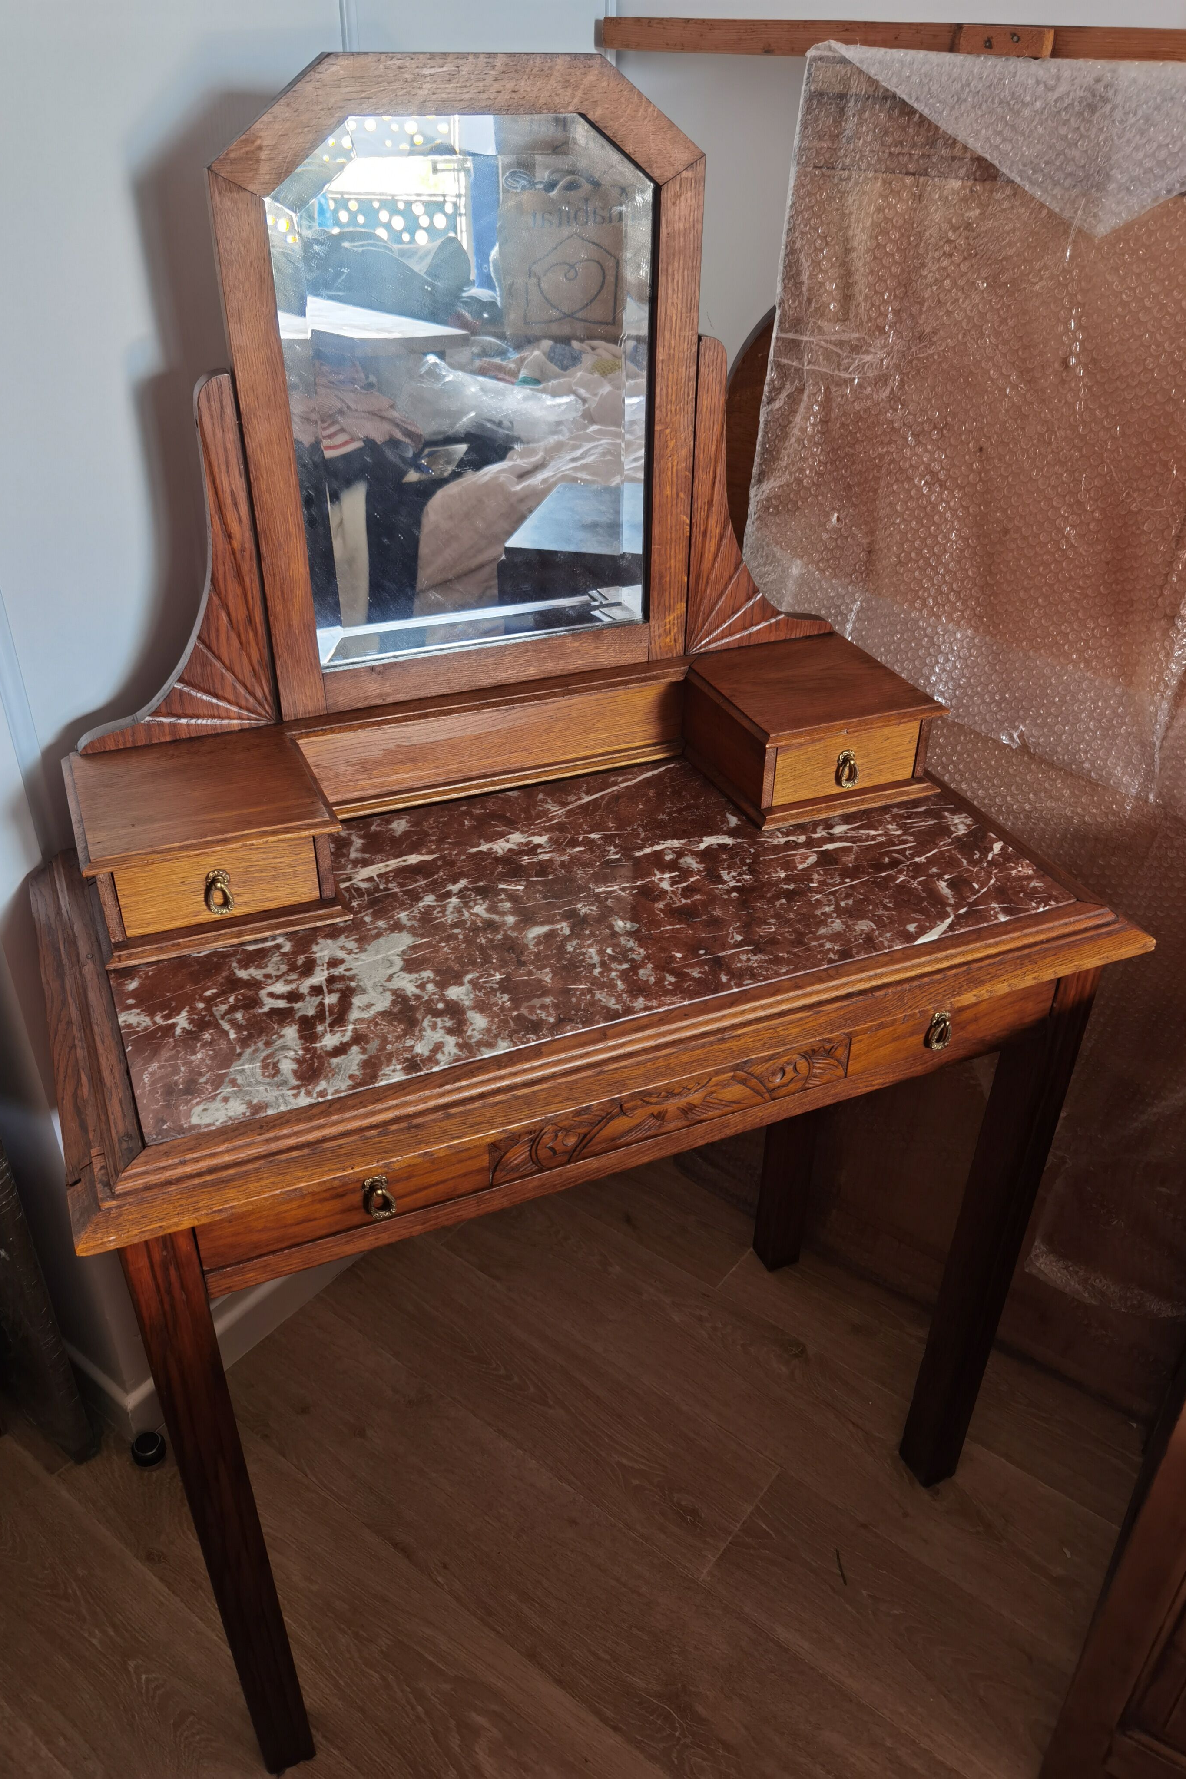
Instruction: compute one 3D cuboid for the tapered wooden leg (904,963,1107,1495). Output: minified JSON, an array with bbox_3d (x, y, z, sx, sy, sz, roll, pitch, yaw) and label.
[{"bbox_3d":[0.384,0.341,1.253,0.046,0.727,0.046,-12,35,-20],"label":"tapered wooden leg"}]

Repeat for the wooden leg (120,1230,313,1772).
[{"bbox_3d":[-0.284,0.489,1.003,0.046,0.727,0.046,-12,35,-20],"label":"wooden leg"}]

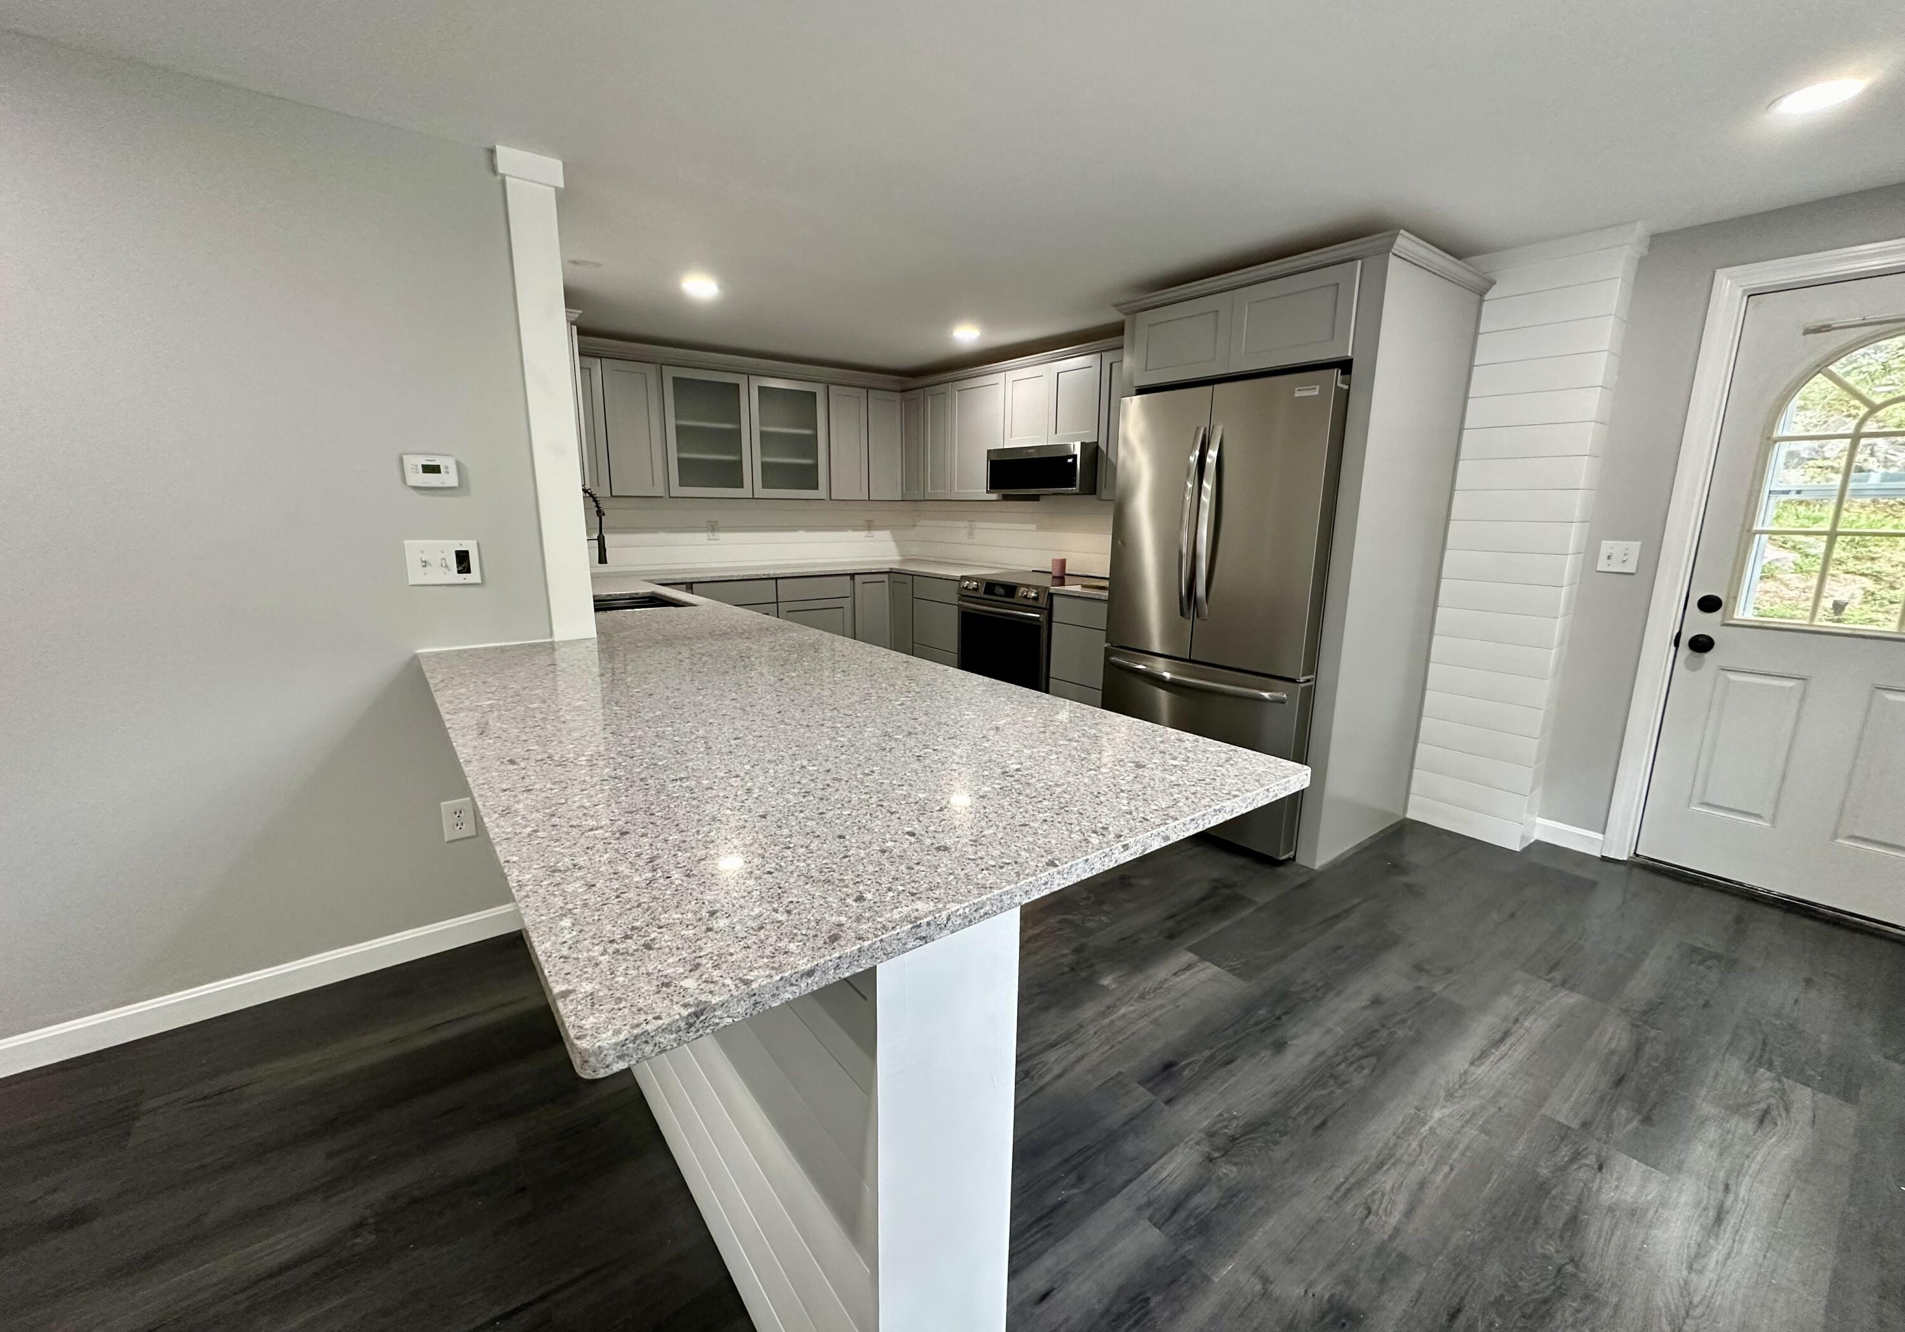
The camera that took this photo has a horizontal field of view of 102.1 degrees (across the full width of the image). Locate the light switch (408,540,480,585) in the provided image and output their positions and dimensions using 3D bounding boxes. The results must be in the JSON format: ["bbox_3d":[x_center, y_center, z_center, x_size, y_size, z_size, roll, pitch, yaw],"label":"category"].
[{"bbox_3d":[-1.446,-0.294,2.192,0.172,0.123,0.014,-8,15,-37],"label":"light switch"}]

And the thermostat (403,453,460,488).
[{"bbox_3d":[-1.441,-0.539,2.134,0.117,0.082,0.028,-8,15,-37],"label":"thermostat"}]

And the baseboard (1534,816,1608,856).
[{"bbox_3d":[2.525,0.699,3.151,0.014,0.094,0.220,-8,15,-37],"label":"baseboard"}]

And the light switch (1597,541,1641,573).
[{"bbox_3d":[2.530,-0.410,2.924,0.014,0.118,0.117,-8,15,-37],"label":"light switch"}]

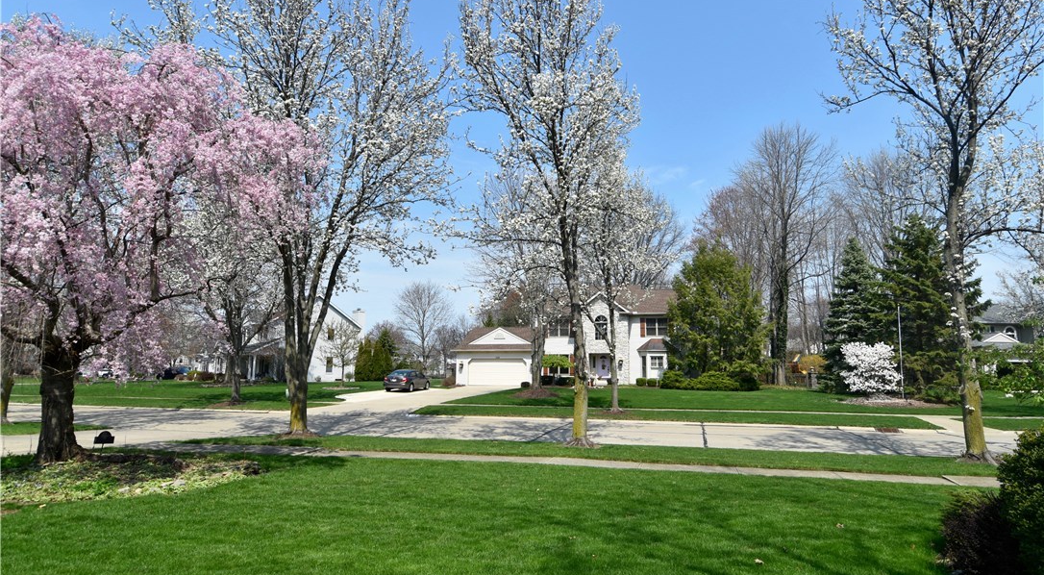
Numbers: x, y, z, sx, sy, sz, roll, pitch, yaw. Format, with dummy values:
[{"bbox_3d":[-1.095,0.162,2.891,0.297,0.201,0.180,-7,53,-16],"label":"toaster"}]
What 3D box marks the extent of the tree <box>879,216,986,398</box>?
[{"bbox_3d":[26.890,1.033,36.474,6.000,11.717,6.000,-5,-9,36],"label":"tree"}]

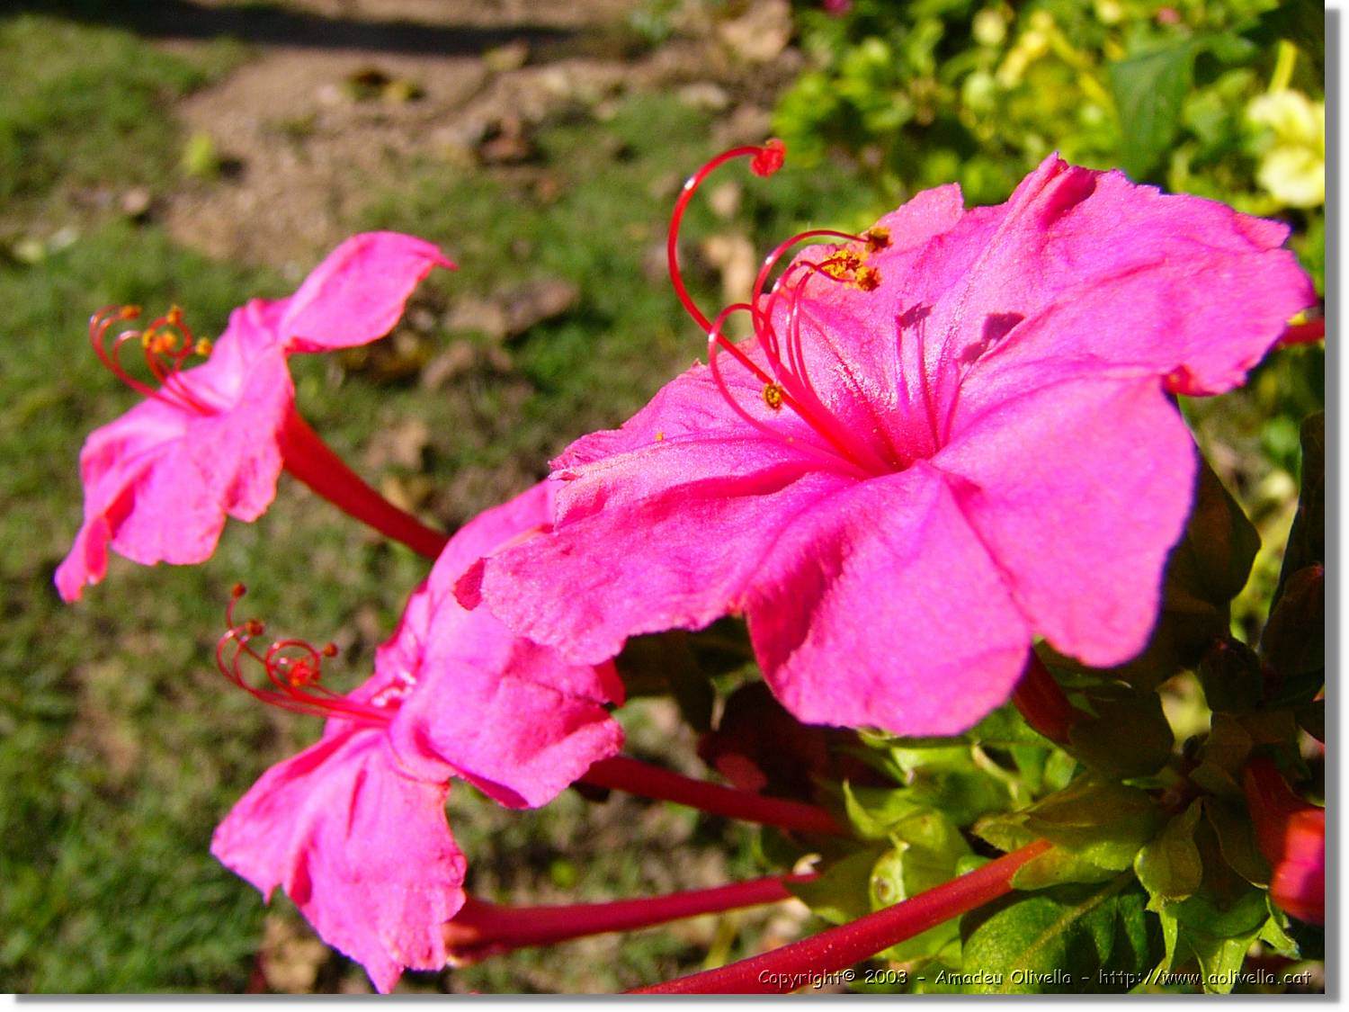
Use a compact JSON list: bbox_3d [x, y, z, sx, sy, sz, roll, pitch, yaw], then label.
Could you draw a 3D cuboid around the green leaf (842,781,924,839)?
[{"bbox_3d":[0.020,0.029,0.128,0.004,0.009,0.006,-20,27,47],"label":"green leaf"}]

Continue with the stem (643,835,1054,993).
[{"bbox_3d":[0.011,0.033,0.104,0.036,0.004,0.004,-18,81,-9],"label":"stem"}]

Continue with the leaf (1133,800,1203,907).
[{"bbox_3d":[0.039,0.027,0.107,0.005,0.009,0.004,20,15,17],"label":"leaf"}]

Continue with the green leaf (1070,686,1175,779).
[{"bbox_3d":[0.036,0.018,0.109,0.008,0.009,0.005,-19,28,29],"label":"green leaf"}]

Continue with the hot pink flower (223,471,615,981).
[{"bbox_3d":[-0.022,0.020,0.120,0.024,0.046,0.038,28,7,-30],"label":"hot pink flower"}]

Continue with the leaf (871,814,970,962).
[{"bbox_3d":[0.022,0.034,0.122,0.009,0.013,0.006,-11,12,19],"label":"leaf"}]

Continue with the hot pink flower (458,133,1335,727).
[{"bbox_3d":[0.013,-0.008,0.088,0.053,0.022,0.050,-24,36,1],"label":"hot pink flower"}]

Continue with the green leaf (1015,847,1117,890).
[{"bbox_3d":[0.031,0.028,0.107,0.009,0.004,0.005,-16,43,-18],"label":"green leaf"}]

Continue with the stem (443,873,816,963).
[{"bbox_3d":[-0.005,0.039,0.130,0.036,0.005,0.005,-6,83,-6],"label":"stem"}]

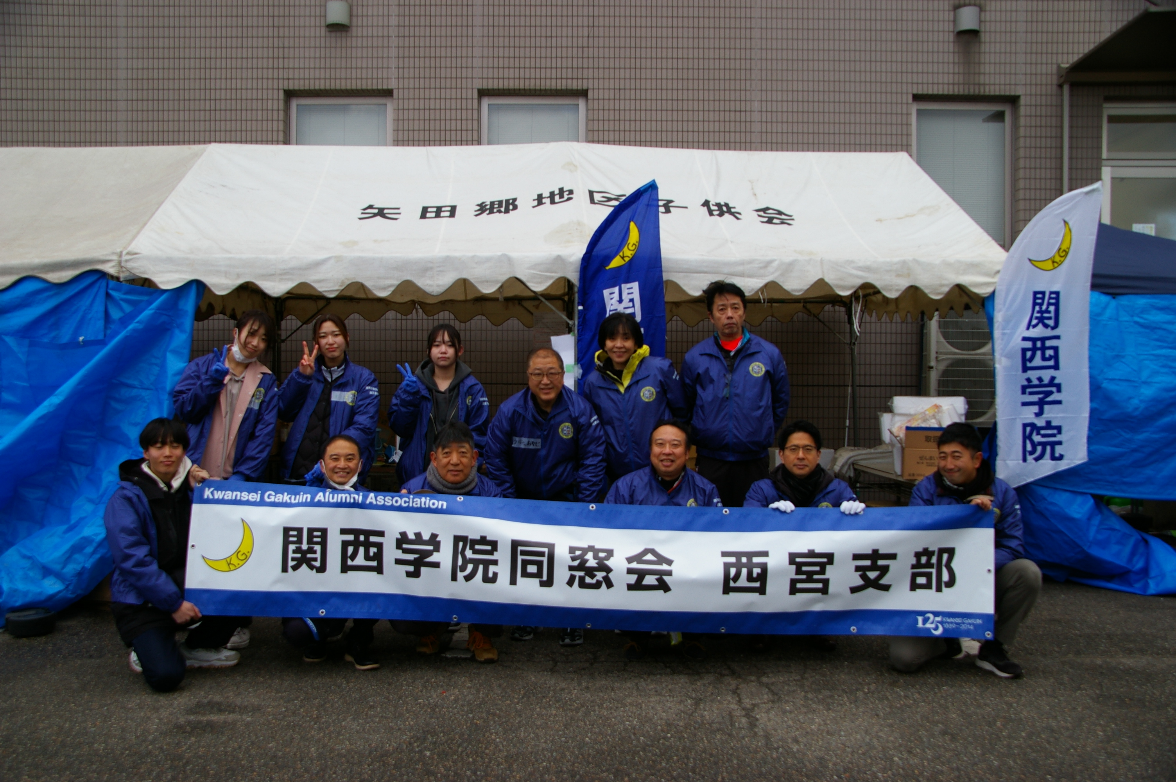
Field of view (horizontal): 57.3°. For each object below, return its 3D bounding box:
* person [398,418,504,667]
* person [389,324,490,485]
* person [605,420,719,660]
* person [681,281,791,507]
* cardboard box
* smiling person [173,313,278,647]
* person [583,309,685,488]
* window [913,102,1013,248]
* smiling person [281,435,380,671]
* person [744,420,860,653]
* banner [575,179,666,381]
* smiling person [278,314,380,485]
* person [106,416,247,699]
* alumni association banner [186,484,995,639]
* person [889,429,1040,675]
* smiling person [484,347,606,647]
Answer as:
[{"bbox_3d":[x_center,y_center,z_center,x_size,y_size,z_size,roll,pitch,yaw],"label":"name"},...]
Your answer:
[{"bbox_3d":[-0.635,0.684,4.960,0.550,1.080,0.660,0,0,-3],"label":"person"},{"bbox_3d":[-0.806,0.416,5.850,0.540,1.540,0.420,0,1,-11],"label":"person"},{"bbox_3d":[0.343,0.680,4.980,0.560,1.090,0.660,0,0,0],"label":"person"},{"bbox_3d":[0.739,0.329,5.400,0.540,1.740,0.340,0,1,7],"label":"person"},{"bbox_3d":[2.018,0.365,6.200,0.390,0.300,0.280,0,1,2],"label":"cardboard box"},{"bbox_3d":[-1.740,0.420,5.180,0.510,1.610,0.450,0,0,-7],"label":"smiling person"},{"bbox_3d":[0.224,0.409,5.300,0.520,1.580,0.400,0,1,6],"label":"person"},{"bbox_3d":[3.546,-2.010,10.200,0.950,1.450,0.100,0,1,-1],"label":"window"},{"bbox_3d":[-1.180,0.699,4.950,0.480,1.000,0.660,0,1,-7],"label":"smiling person"},{"bbox_3d":[1.003,0.684,5.020,0.560,1.090,0.640,0,0,5],"label":"person"},{"bbox_3d":[0.193,-0.333,6.200,0.520,1.780,0.120,0,1,6],"label":"banner"},{"bbox_3d":[-1.347,0.398,5.600,0.530,1.580,0.420,0,1,-12],"label":"smiling person"},{"bbox_3d":[-1.750,0.670,4.560,0.580,1.110,0.660,0,0,-38],"label":"person"},{"bbox_3d":[0.012,0.733,4.680,3.500,0.620,0.120,2,0,0],"label":"alumni association banner"},{"bbox_3d":[1.673,0.677,4.800,0.600,1.070,0.680,0,1,12],"label":"person"},{"bbox_3d":[-0.207,0.503,5.220,0.560,1.390,0.580,0,1,-3],"label":"smiling person"}]

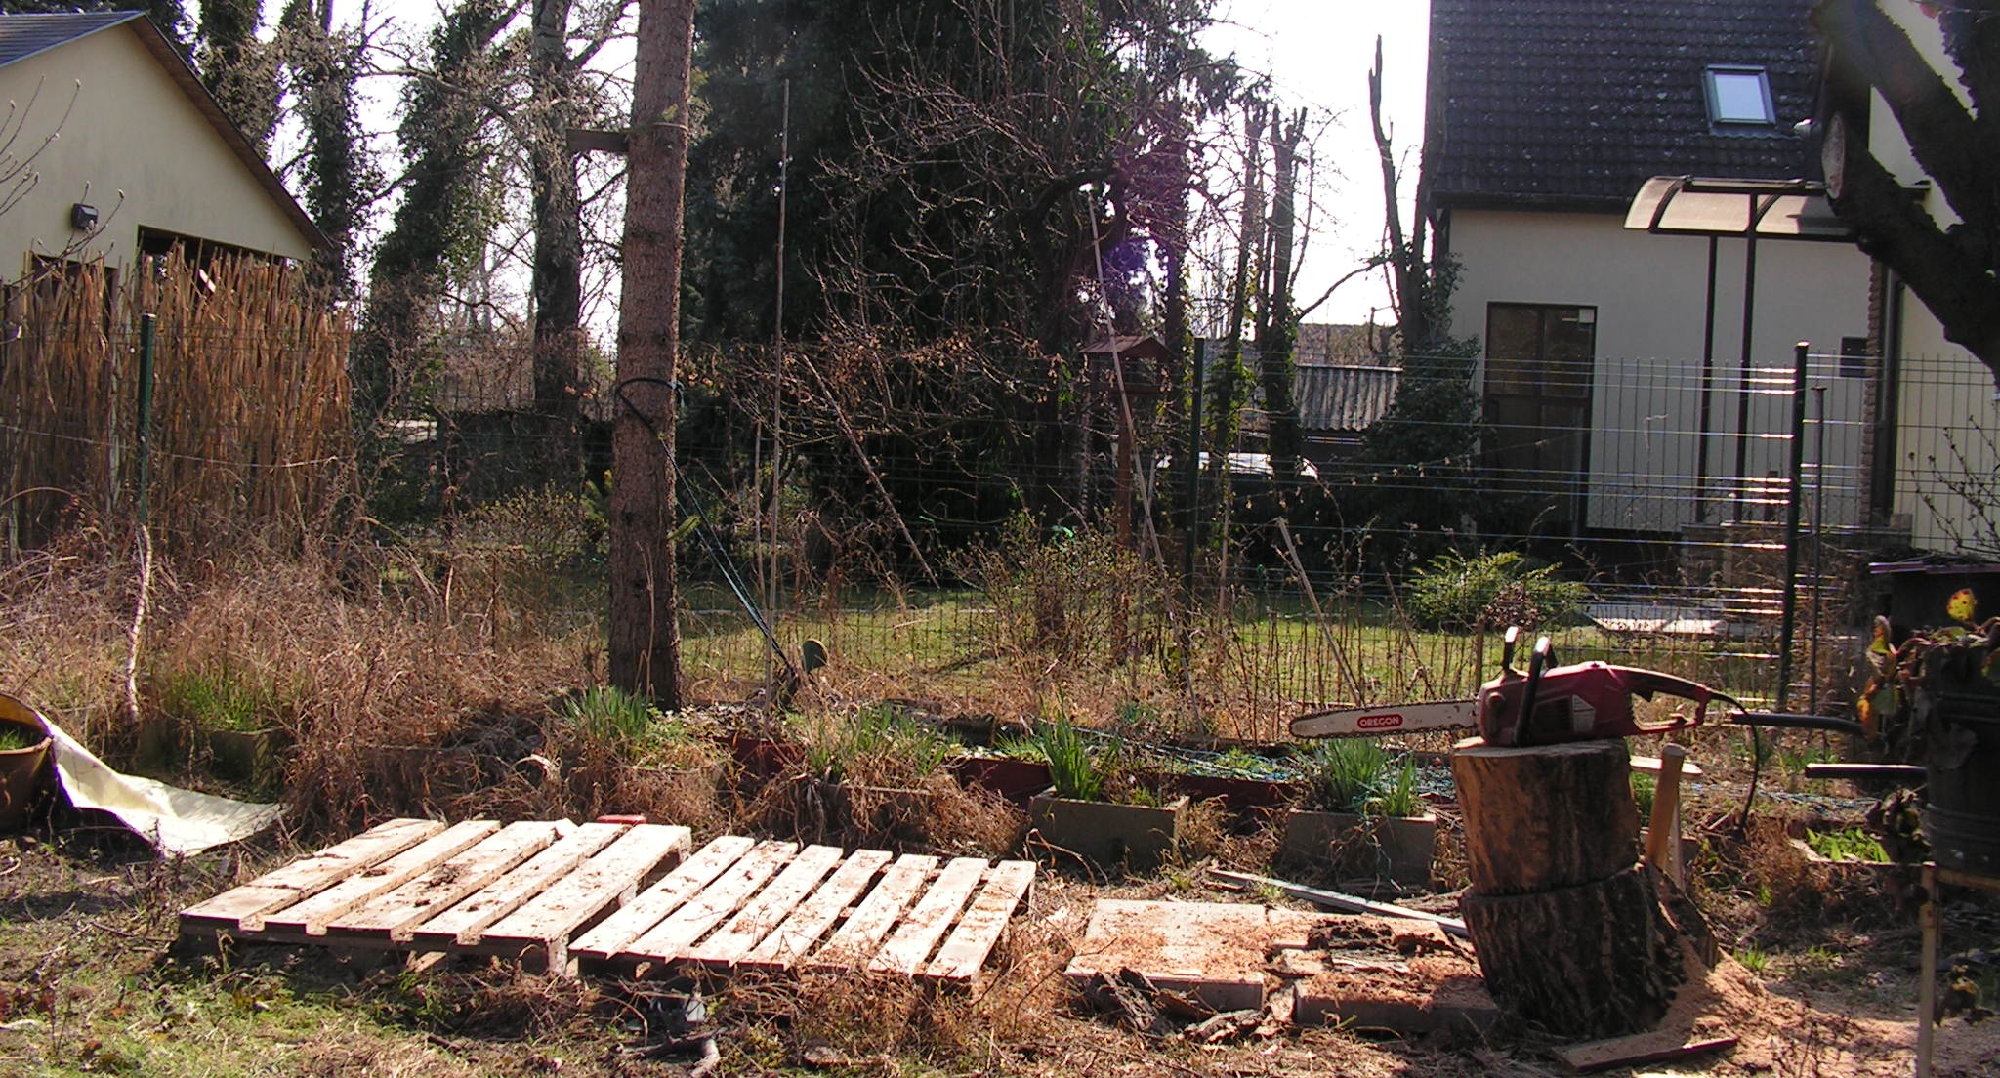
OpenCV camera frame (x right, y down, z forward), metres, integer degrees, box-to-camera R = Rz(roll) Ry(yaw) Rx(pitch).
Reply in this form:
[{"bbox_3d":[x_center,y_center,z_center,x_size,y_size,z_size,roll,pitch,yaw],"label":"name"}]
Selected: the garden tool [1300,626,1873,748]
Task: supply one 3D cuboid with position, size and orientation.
[{"bbox_3d":[1.091,0.315,4.420,0.930,0.235,0.220,-5,0,10],"label":"garden tool"}]

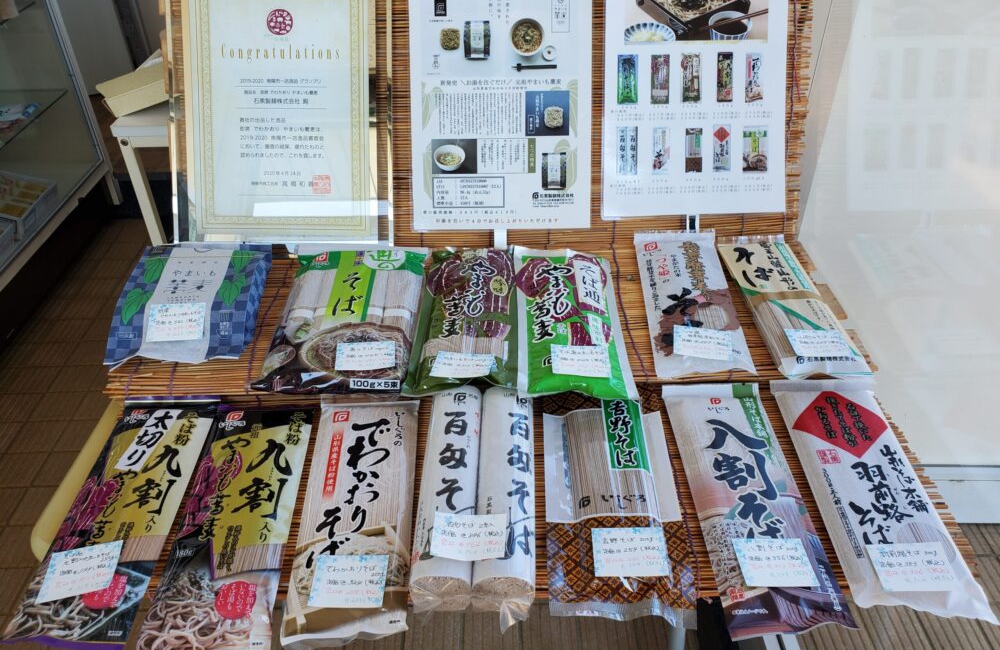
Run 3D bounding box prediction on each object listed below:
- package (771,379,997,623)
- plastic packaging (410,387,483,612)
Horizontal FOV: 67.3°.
[{"bbox_3d":[0.305,0.130,0.630,0.098,0.030,0.246,2,39,3],"label":"package"},{"bbox_3d":[-0.041,0.137,0.624,0.045,0.045,0.205,0,38,1],"label":"plastic packaging"}]

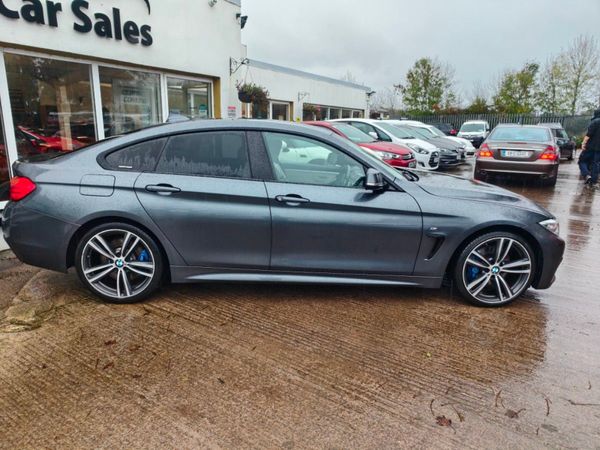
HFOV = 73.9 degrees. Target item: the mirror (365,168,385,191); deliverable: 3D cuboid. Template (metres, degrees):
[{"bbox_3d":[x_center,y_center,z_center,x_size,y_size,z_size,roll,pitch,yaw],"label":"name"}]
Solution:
[{"bbox_3d":[0.528,-0.321,2.809,0.135,0.150,0.210,1,14,-3],"label":"mirror"}]

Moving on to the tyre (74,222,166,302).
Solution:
[{"bbox_3d":[-1.320,0.254,3.021,0.660,0.660,0.250,1,14,-3],"label":"tyre"}]

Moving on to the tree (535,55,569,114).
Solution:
[{"bbox_3d":[18.879,-9.331,30.330,2.500,6.938,2.500,2,14,0],"label":"tree"}]

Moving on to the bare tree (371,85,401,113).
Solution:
[{"bbox_3d":[9.819,-13.130,46.333,3.400,5.684,3.200,2,14,0],"label":"bare tree"}]

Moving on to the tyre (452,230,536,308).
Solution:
[{"bbox_3d":[1.487,0.322,3.137,0.660,0.660,0.240,1,14,-3],"label":"tyre"}]

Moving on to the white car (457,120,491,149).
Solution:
[{"bbox_3d":[12.184,-6.282,27.890,1.810,1.800,4.400,9,16,27],"label":"white car"}]

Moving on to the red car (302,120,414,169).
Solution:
[{"bbox_3d":[0.910,-2.044,10.546,4.330,1.490,1.790,10,17,29],"label":"red car"}]

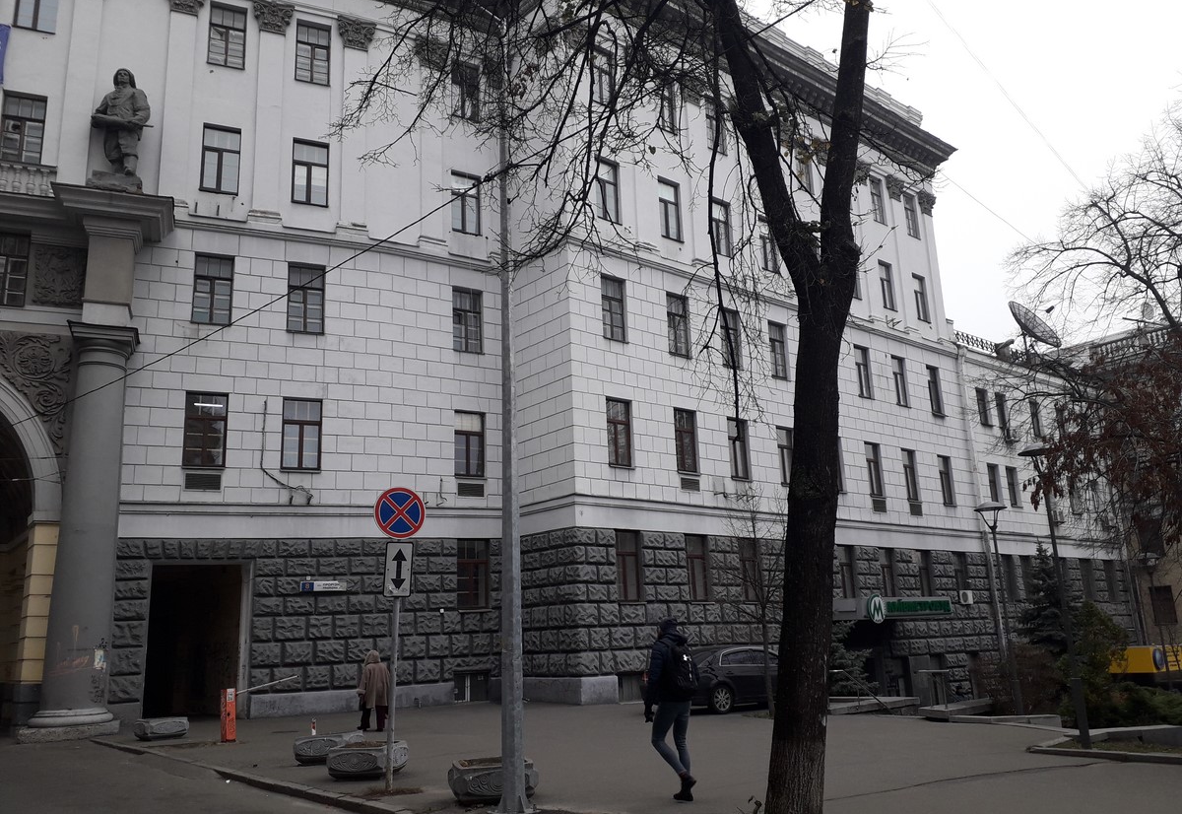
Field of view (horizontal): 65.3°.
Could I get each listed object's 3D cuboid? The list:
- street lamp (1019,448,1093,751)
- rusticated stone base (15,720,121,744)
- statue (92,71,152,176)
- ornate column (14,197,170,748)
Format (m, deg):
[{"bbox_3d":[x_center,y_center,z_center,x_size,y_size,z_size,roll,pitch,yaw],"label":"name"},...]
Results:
[{"bbox_3d":[6.125,2.407,12.093,0.500,3.906,0.500,-8,-15,19],"label":"street lamp"},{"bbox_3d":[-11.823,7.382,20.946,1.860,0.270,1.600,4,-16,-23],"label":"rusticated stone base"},{"bbox_3d":[-12.421,-7.533,24.411,1.420,3.100,1.000,4,-16,-23],"label":"statue"},{"bbox_3d":[-12.038,1.108,22.294,2.750,13.090,1.900,4,-16,-23],"label":"ornate column"}]

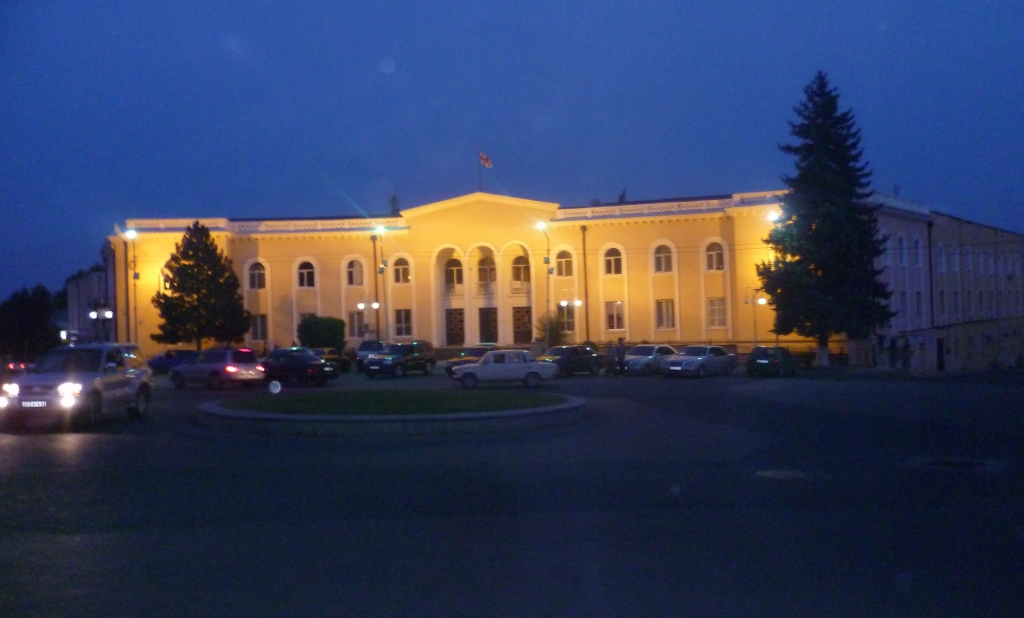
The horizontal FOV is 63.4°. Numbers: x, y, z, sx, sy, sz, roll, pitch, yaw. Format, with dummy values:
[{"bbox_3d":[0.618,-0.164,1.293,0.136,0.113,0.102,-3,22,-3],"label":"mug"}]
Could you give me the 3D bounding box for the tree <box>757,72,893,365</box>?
[{"bbox_3d":[18.487,-5.354,49.000,8.000,17.300,7.900,-2,-1,0],"label":"tree"}]

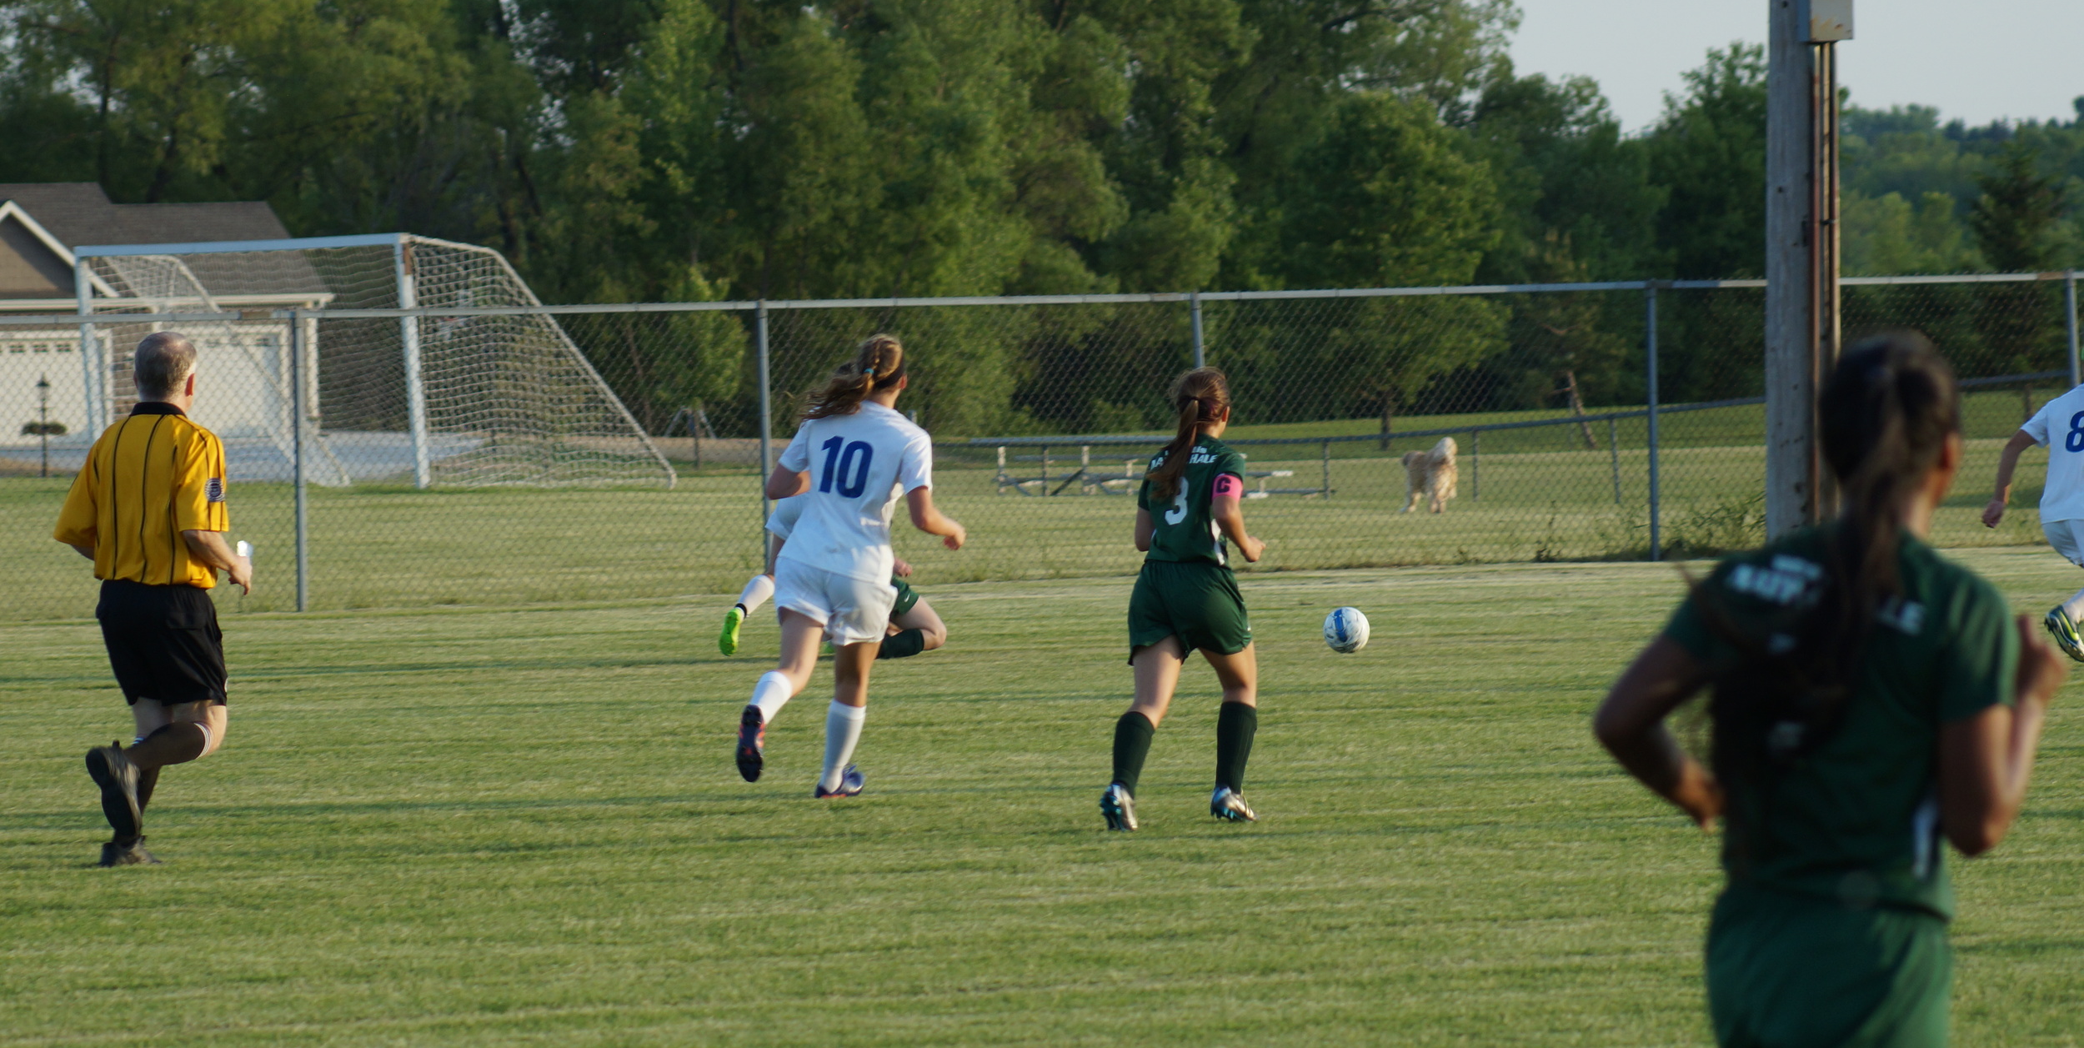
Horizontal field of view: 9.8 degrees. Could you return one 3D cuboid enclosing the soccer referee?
[{"bbox_3d":[-2.837,0.239,38.800,0.580,1.710,0.680,-1,1,35],"label":"soccer referee"}]

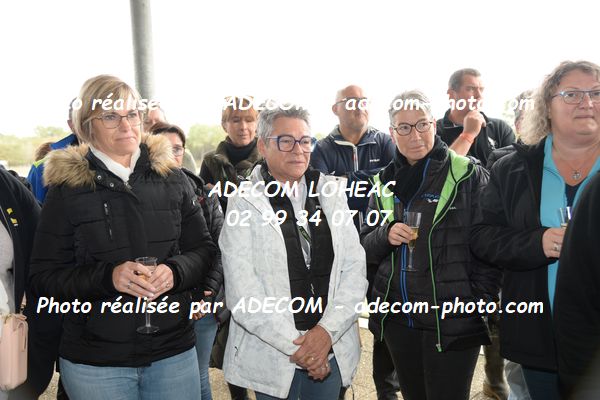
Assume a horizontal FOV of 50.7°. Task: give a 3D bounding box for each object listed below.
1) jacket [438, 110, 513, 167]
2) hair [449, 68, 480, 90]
[{"bbox_3d":[0.920,-0.140,3.500,0.550,0.700,0.340,-2,5,-5],"label":"jacket"},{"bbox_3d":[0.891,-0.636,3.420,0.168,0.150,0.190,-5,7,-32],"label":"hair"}]

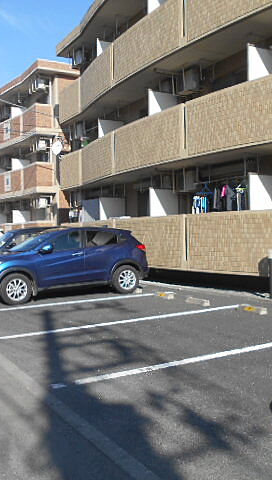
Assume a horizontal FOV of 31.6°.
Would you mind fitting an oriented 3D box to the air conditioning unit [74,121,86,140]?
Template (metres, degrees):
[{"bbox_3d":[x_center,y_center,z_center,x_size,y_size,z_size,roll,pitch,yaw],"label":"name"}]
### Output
[{"bbox_3d":[-2.280,-4.520,19.800,0.320,0.650,0.800,-1,1,-28],"label":"air conditioning unit"}]

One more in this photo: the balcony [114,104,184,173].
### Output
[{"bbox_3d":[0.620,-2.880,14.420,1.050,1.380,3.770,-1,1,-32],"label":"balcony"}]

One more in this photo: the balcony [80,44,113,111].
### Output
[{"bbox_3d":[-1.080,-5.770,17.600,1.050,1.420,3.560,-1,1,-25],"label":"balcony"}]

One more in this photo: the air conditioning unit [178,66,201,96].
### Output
[{"bbox_3d":[1.402,-4.297,13.201,0.300,0.540,0.760,-1,0,-32],"label":"air conditioning unit"}]

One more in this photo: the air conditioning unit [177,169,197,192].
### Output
[{"bbox_3d":[1.376,-1.597,13.251,0.300,0.540,0.760,-1,0,-32],"label":"air conditioning unit"}]

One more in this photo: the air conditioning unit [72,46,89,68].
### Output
[{"bbox_3d":[-2.089,-7.050,18.600,0.300,0.540,0.760,-1,0,-30],"label":"air conditioning unit"}]

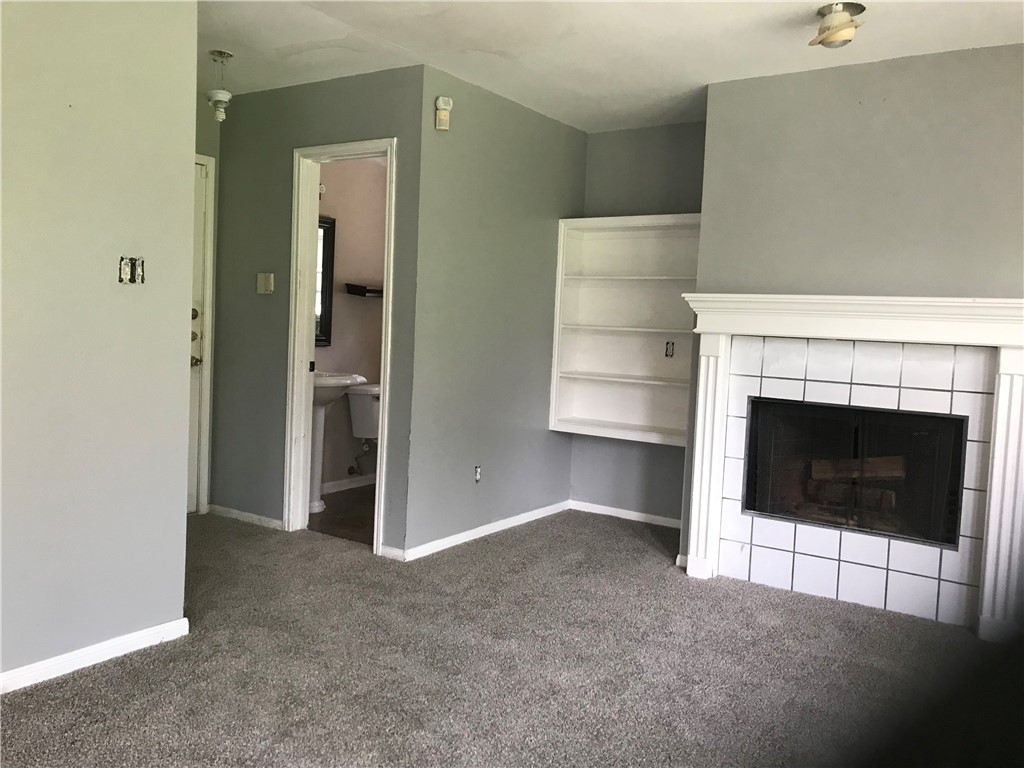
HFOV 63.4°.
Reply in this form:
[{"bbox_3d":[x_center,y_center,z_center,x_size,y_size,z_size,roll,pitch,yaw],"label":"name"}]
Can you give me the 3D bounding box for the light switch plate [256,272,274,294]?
[{"bbox_3d":[-1.376,-0.559,4.612,0.128,0.120,0.022,5,5,33],"label":"light switch plate"}]

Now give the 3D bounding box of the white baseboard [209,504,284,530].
[{"bbox_3d":[-1.545,0.770,4.786,0.650,0.063,0.015,5,5,33],"label":"white baseboard"}]

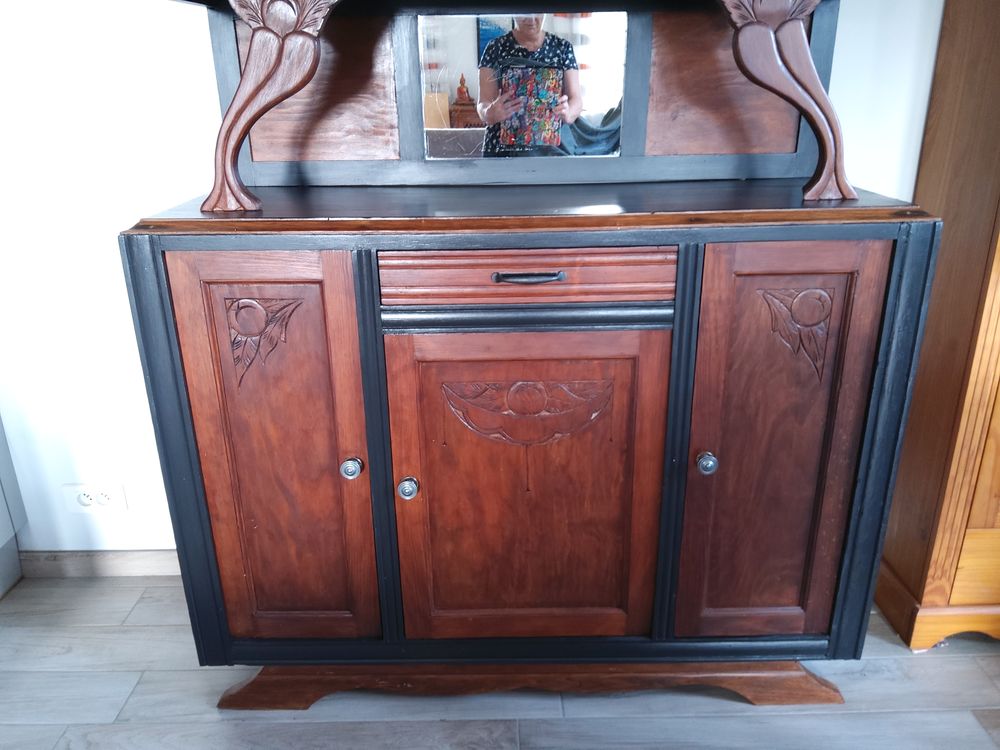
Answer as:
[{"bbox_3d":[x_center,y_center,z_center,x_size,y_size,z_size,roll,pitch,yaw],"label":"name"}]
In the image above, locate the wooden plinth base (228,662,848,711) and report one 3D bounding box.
[{"bbox_3d":[0.059,0.554,1.692,1.271,0.110,0.400,-1,20,1],"label":"wooden plinth base"}]

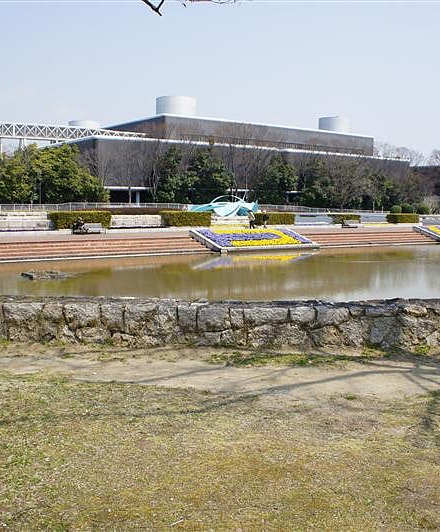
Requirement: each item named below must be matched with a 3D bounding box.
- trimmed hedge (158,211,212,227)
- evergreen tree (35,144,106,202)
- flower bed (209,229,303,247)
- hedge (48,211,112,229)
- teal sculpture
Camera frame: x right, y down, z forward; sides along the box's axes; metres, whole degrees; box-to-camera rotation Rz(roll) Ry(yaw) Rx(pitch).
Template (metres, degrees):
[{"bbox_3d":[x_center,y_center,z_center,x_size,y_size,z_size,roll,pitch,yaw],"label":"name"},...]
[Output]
[{"bbox_3d":[-2.695,-3.722,48.123,3.600,1.284,1.600,-4,7,-35],"label":"trimmed hedge"},{"bbox_3d":[-22.927,-13.419,91.938,10.379,9.815,9.549,-1,6,-14],"label":"evergreen tree"},{"bbox_3d":[2.264,-1.953,41.241,7.200,0.900,3.300,-4,7,-35],"label":"flower bed"},{"bbox_3d":[-9.890,-3.251,42.992,3.900,1.252,1.600,-4,7,-35],"label":"hedge"},{"bbox_3d":[0.409,-7.006,70.000,7.200,2.569,4.000,-4,7,-35],"label":"teal sculpture"}]

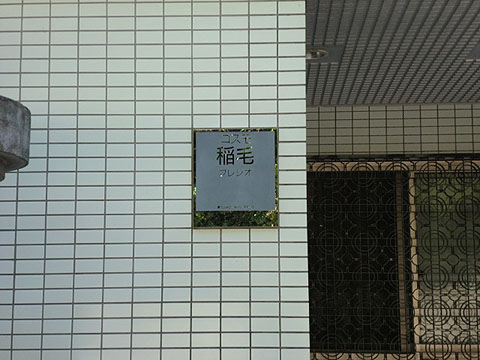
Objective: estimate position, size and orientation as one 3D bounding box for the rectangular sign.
[{"bbox_3d":[-0.015,-0.032,2.871,0.282,0.284,0.022,0,-7,0],"label":"rectangular sign"}]

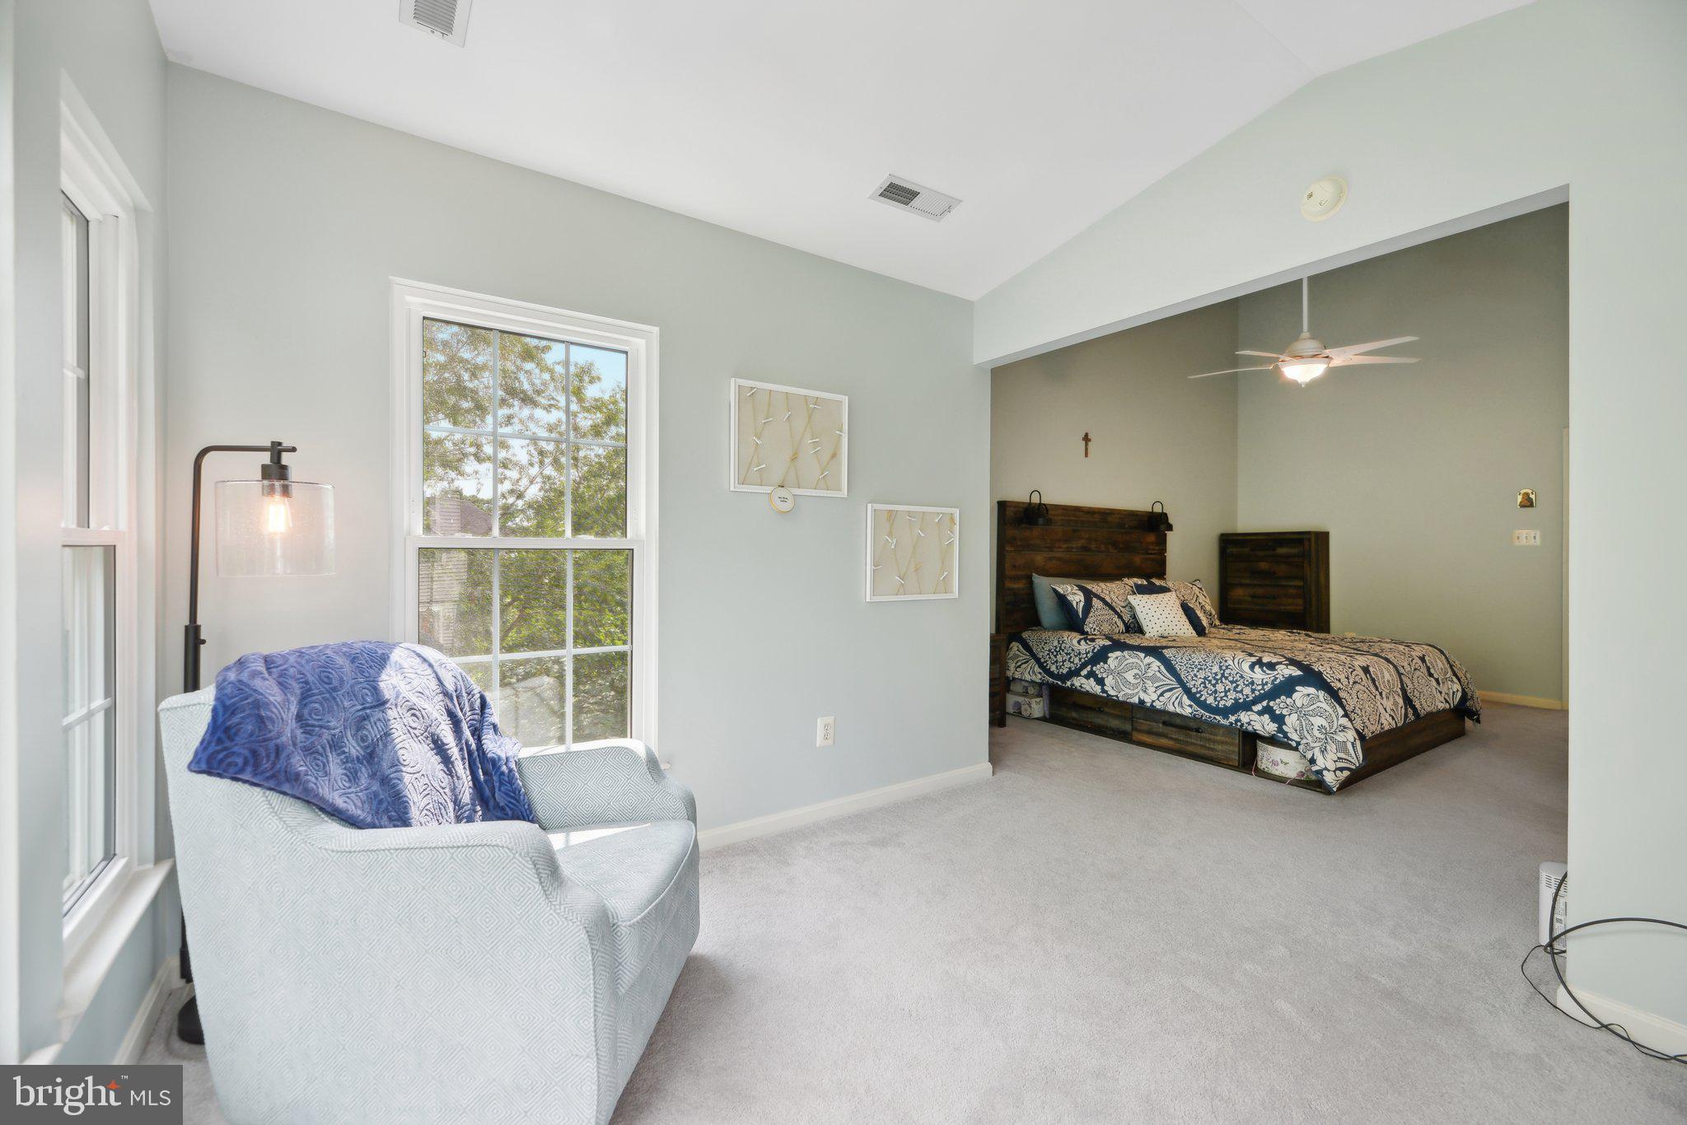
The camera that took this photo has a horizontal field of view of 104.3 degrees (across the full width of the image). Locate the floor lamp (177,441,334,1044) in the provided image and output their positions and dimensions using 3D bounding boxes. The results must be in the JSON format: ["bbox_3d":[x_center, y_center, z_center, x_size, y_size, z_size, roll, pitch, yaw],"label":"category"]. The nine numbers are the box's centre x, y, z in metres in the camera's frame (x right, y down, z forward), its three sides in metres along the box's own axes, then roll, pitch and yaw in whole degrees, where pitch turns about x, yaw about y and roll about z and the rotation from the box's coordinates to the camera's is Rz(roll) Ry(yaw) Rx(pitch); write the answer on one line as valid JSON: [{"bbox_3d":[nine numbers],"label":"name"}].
[{"bbox_3d":[-1.455,0.405,1.630,0.320,1.420,0.265,0,0,0],"label":"floor lamp"}]

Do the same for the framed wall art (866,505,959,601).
[{"bbox_3d":[0.335,-0.042,3.079,0.539,0.436,0.030,0,0,-33],"label":"framed wall art"}]

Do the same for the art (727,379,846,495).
[{"bbox_3d":[-0.212,-0.500,2.720,0.541,0.439,0.030,0,0,-33],"label":"art"}]

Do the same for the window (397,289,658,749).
[{"bbox_3d":[-1.045,-0.066,2.235,0.811,1.583,0.100,0,0,-33],"label":"window"}]

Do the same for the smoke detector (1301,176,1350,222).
[{"bbox_3d":[1.482,-1.138,2.043,0.045,0.132,0.132,0,0,-33],"label":"smoke detector"}]

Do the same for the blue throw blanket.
[{"bbox_3d":[-1.027,0.420,1.528,0.430,0.460,0.690,0,0,3],"label":"blue throw blanket"}]

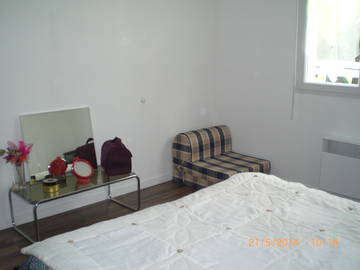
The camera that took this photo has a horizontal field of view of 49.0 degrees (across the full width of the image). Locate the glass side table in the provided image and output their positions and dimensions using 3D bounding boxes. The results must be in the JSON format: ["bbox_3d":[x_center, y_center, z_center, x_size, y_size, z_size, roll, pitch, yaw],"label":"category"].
[{"bbox_3d":[-0.966,0.626,3.743,1.057,0.382,0.550,-11,15,-42],"label":"glass side table"}]

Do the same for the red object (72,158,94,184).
[{"bbox_3d":[-0.899,0.326,3.716,0.170,0.215,0.100,-9,14,-36],"label":"red object"}]

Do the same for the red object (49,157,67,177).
[{"bbox_3d":[-1.223,0.315,3.945,0.175,0.185,0.090,-11,15,-42],"label":"red object"}]

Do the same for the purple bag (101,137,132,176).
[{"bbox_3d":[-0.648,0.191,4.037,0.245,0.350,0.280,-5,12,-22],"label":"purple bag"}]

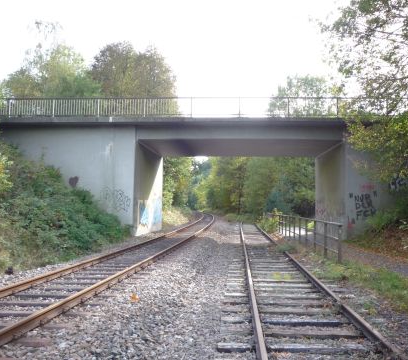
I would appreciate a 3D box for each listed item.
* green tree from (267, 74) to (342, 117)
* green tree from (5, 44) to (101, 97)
[{"bbox_3d":[10.437,-5.777,46.439,7.460,10.240,7.000,0,-3,0],"label":"green tree"},{"bbox_3d":[-14.661,-7.039,43.505,9.300,12.250,8.500,0,-3,0],"label":"green tree"}]

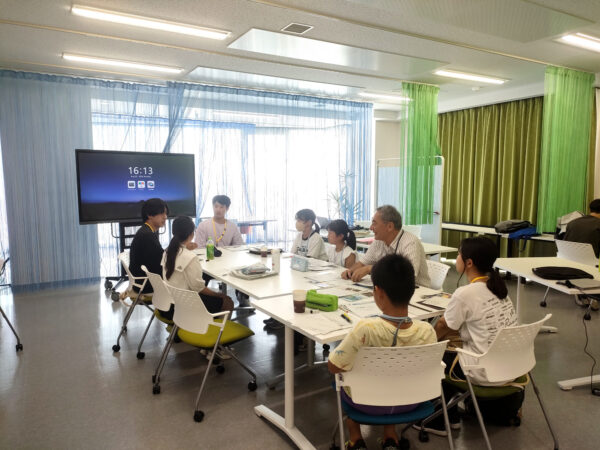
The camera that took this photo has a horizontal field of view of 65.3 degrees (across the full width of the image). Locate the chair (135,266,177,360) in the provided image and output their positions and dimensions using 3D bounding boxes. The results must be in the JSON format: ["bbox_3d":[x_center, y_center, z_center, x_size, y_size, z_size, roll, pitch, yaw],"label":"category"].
[{"bbox_3d":[-0.969,0.714,3.754,0.580,0.820,0.560,-4,7,-34],"label":"chair"}]

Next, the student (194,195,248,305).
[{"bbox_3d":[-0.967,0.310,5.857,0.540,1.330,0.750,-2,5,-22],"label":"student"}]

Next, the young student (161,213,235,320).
[{"bbox_3d":[-0.859,0.520,3.845,0.680,1.190,0.450,-4,7,-35],"label":"young student"}]

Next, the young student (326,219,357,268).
[{"bbox_3d":[0.371,0.501,4.892,0.620,1.120,0.420,-3,6,-28],"label":"young student"}]

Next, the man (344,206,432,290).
[{"bbox_3d":[0.663,0.478,3.855,0.750,1.270,0.520,-3,6,-27],"label":"man"}]

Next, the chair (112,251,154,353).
[{"bbox_3d":[-1.444,0.695,4.459,0.580,0.800,0.580,-1,5,-16],"label":"chair"}]

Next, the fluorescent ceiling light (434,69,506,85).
[{"bbox_3d":[2.137,-1.805,5.790,1.260,0.080,0.220,-3,6,-29],"label":"fluorescent ceiling light"}]

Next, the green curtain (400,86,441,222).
[{"bbox_3d":[1.614,-0.930,6.309,0.720,1.870,0.120,-3,6,-29],"label":"green curtain"}]

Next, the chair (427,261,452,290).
[{"bbox_3d":[0.981,0.716,4.223,0.580,0.800,0.580,-2,6,-24],"label":"chair"}]

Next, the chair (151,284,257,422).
[{"bbox_3d":[-0.660,0.798,3.289,0.580,0.810,0.580,-5,7,-44],"label":"chair"}]

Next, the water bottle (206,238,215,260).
[{"bbox_3d":[-0.864,0.226,4.510,0.068,0.210,0.068,0,5,0],"label":"water bottle"}]

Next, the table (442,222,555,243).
[{"bbox_3d":[2.974,0.472,6.825,0.620,0.720,1.950,-3,6,-29],"label":"table"}]

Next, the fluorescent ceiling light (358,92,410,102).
[{"bbox_3d":[1.341,-1.940,7.210,1.260,0.080,0.220,-3,6,-29],"label":"fluorescent ceiling light"}]

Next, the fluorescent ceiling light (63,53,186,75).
[{"bbox_3d":[-1.898,-1.739,5.135,1.260,0.080,0.210,-3,6,-30],"label":"fluorescent ceiling light"}]

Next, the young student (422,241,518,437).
[{"bbox_3d":[0.930,0.644,2.580,0.450,1.180,0.710,-4,7,-38],"label":"young student"}]

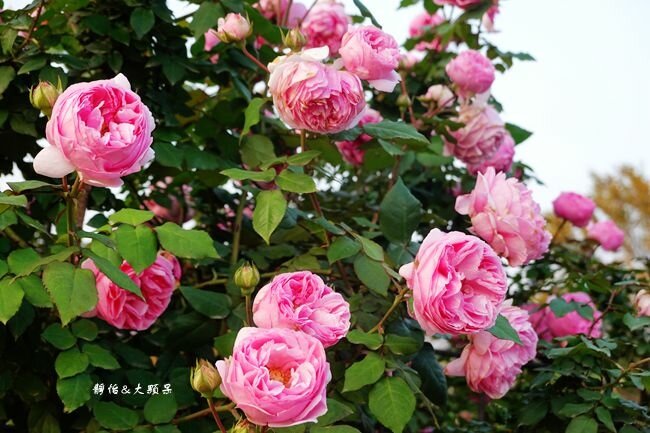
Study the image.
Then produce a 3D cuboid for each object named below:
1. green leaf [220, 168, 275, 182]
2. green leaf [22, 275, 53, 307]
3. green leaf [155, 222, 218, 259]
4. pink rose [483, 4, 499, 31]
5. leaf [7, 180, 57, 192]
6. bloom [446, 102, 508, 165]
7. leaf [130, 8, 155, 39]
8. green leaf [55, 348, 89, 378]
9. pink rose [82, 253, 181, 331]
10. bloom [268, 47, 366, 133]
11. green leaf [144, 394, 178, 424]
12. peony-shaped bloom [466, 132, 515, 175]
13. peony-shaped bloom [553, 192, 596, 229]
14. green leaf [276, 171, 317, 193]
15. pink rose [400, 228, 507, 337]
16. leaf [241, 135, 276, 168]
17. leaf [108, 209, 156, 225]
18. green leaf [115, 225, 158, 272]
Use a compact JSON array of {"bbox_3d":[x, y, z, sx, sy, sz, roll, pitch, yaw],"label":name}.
[{"bbox_3d":[-0.076,-0.041,1.180,0.054,0.011,0.034,-1,12,-11],"label":"green leaf"},{"bbox_3d":[-0.257,0.067,1.060,0.034,0.045,0.009,-37,-18,-17],"label":"green leaf"},{"bbox_3d":[-0.127,0.022,1.091,0.059,0.033,0.022,0,-5,-6],"label":"green leaf"},{"bbox_3d":[0.248,-0.298,1.785,0.027,0.045,0.028,1,-5,-11],"label":"pink rose"},{"bbox_3d":[-0.270,-0.028,1.100,0.050,0.010,0.034,-2,12,-11],"label":"leaf"},{"bbox_3d":[0.195,-0.106,1.520,0.078,0.077,0.065,4,6,-35],"label":"bloom"},{"bbox_3d":[-0.230,-0.243,1.500,0.030,0.038,0.010,0,-18,0],"label":"leaf"},{"bbox_3d":[-0.226,0.131,1.060,0.035,0.027,0.008,-31,-34,-27],"label":"green leaf"},{"bbox_3d":[-0.190,0.073,1.170,0.095,0.080,0.065,4,12,-7],"label":"pink rose"},{"bbox_3d":[-0.007,-0.117,1.100,0.088,0.076,0.070,2,16,-16],"label":"bloom"},{"bbox_3d":[-0.161,0.190,1.173,0.034,0.029,0.015,0,-5,0],"label":"green leaf"},{"bbox_3d":[0.218,-0.086,1.580,0.070,0.064,0.062,-11,12,-22],"label":"peony-shaped bloom"},{"bbox_3d":[0.366,-0.009,1.750,0.063,0.052,0.063,0,-6,0],"label":"peony-shaped bloom"},{"bbox_3d":[-0.025,-0.031,1.060,0.042,0.008,0.028,10,36,28],"label":"green leaf"},{"bbox_3d":[0.112,0.058,1.040,0.093,0.093,0.075,1,-6,-25],"label":"pink rose"},{"bbox_3d":[-0.070,-0.067,1.250,0.038,0.040,0.013,0,-14,0],"label":"leaf"},{"bbox_3d":[-0.183,0.000,1.130,0.043,0.011,0.045,0,18,0],"label":"leaf"},{"bbox_3d":[-0.163,0.028,1.030,0.037,0.046,0.010,0,-21,0],"label":"green leaf"}]

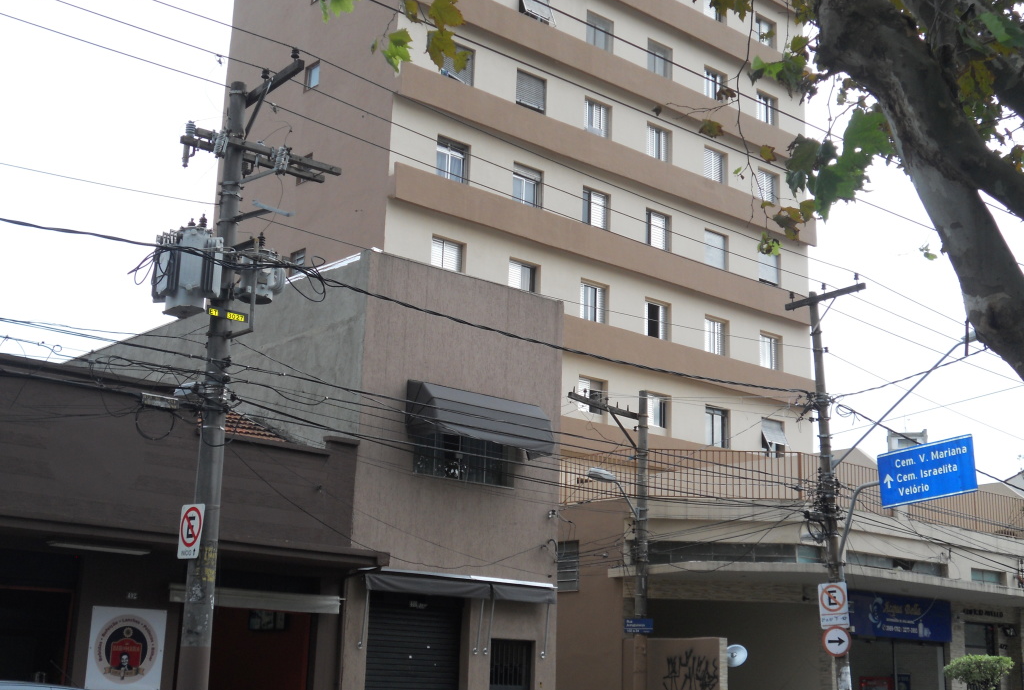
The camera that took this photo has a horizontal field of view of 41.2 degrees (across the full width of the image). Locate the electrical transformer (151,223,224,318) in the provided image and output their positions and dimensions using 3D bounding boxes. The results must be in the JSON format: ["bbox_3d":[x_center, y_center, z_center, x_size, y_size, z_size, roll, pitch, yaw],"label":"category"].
[{"bbox_3d":[-3.588,-0.865,15.001,0.580,1.020,0.720,14,-18,-40],"label":"electrical transformer"}]

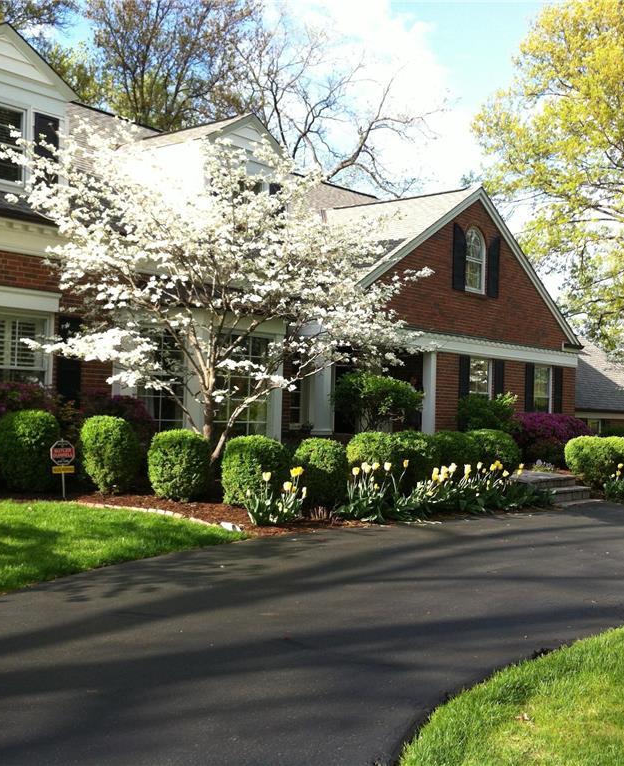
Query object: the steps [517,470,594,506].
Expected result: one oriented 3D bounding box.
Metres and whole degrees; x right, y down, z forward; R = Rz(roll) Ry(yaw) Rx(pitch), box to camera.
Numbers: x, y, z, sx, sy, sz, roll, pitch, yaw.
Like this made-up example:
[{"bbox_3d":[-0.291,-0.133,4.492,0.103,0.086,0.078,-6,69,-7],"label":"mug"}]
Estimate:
[{"bbox_3d":[3.281,1.536,14.950,1.100,0.310,1.550,0,-2,40],"label":"steps"}]

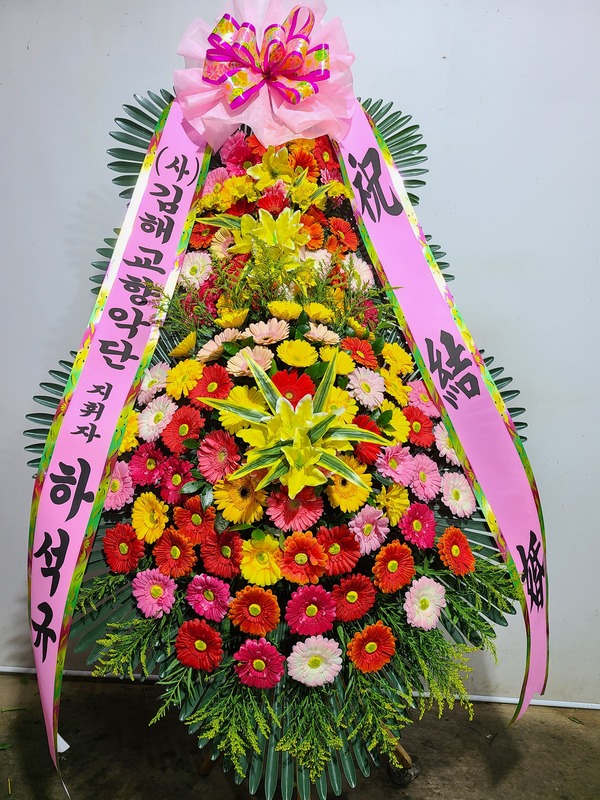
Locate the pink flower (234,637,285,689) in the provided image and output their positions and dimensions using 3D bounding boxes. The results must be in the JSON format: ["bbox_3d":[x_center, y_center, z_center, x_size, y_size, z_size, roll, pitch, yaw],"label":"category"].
[{"bbox_3d":[-0.087,0.564,1.290,0.108,0.108,0.036,-1,-20,-4],"label":"pink flower"}]

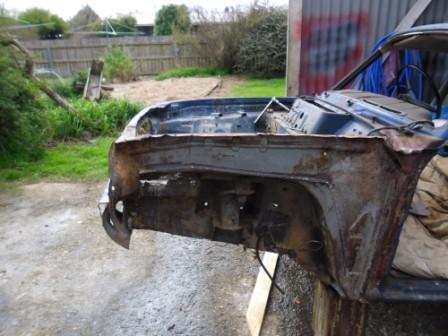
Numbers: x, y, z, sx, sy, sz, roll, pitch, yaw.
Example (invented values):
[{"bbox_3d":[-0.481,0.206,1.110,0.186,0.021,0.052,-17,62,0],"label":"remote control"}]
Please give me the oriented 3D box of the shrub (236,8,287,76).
[{"bbox_3d":[1.723,-4.809,13.596,2.500,2.550,2.200,1,20,7],"label":"shrub"}]

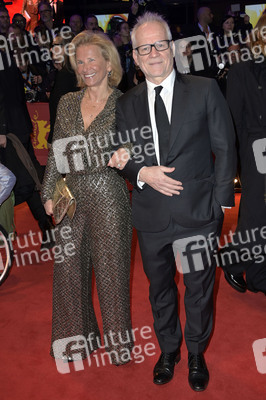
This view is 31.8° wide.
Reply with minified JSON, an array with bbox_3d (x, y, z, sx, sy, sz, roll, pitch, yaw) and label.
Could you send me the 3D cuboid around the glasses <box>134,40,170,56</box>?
[{"bbox_3d":[0.087,-0.630,1.939,0.143,0.043,0.145,-11,16,8],"label":"glasses"}]

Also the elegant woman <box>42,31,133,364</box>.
[{"bbox_3d":[-0.215,0.047,2.394,0.470,1.720,0.380,1,15,6],"label":"elegant woman"}]

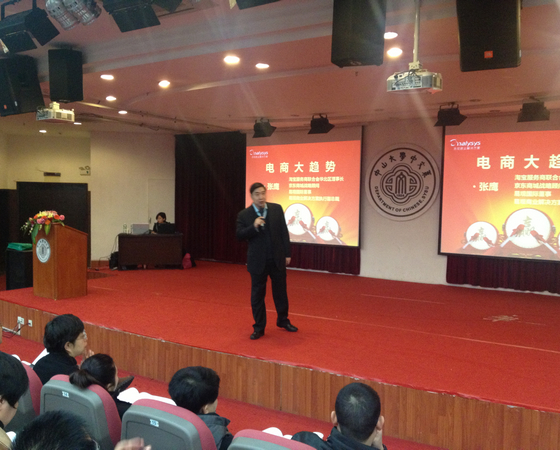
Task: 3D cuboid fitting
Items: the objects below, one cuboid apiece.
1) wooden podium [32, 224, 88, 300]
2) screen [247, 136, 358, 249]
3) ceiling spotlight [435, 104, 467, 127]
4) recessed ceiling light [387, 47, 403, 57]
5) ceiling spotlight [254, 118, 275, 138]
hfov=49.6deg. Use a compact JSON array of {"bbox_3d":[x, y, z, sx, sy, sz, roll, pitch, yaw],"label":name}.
[{"bbox_3d":[-3.399,0.533,9.417,0.590,1.130,0.590,3,3,36],"label":"wooden podium"},{"bbox_3d":[0.399,-0.680,12.994,2.960,2.160,0.080,3,3,36],"label":"screen"},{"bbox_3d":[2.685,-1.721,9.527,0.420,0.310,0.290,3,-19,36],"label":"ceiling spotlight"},{"bbox_3d":[1.204,-1.820,6.381,0.155,0.060,0.155,1,3,0],"label":"recessed ceiling light"},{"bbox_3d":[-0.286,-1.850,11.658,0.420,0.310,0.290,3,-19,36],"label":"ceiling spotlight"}]

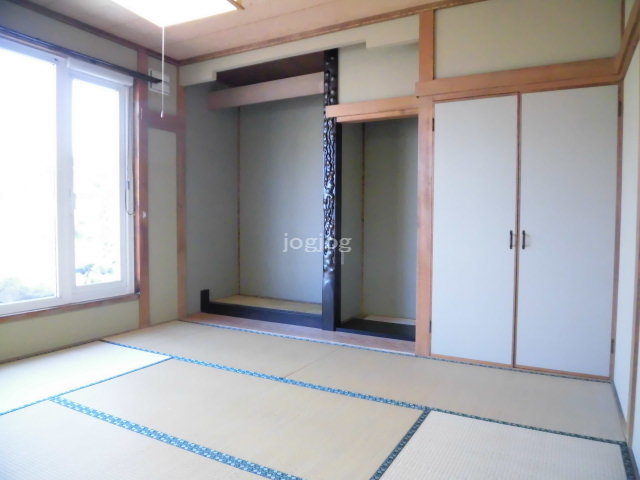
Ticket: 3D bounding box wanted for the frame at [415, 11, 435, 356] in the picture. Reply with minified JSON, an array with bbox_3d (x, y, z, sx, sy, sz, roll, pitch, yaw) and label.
[{"bbox_3d":[0.768,-0.390,3.186,0.101,2.448,0.100,1,2,28],"label":"frame"}]

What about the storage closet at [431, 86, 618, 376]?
[{"bbox_3d":[1.373,-0.058,3.069,1.081,1.767,0.420,1,2,28],"label":"storage closet"}]

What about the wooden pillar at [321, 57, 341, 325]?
[{"bbox_3d":[0.118,-0.426,4.005,0.135,2.480,0.120,1,2,28],"label":"wooden pillar"}]

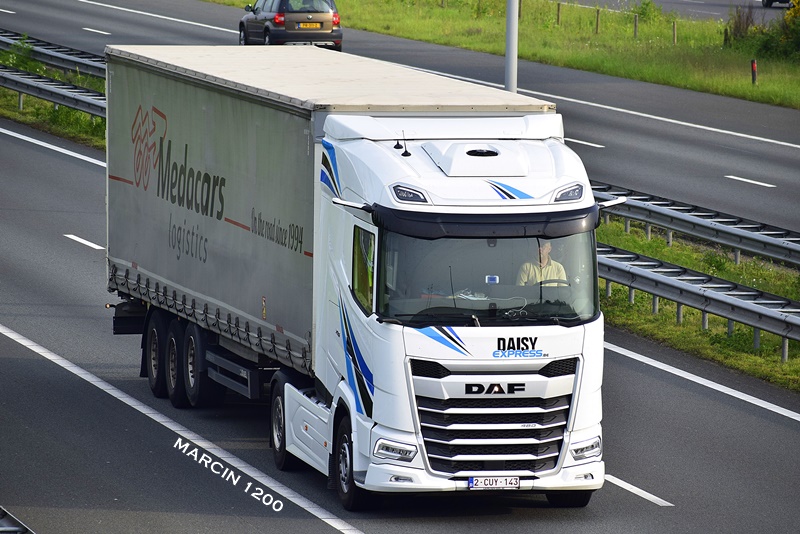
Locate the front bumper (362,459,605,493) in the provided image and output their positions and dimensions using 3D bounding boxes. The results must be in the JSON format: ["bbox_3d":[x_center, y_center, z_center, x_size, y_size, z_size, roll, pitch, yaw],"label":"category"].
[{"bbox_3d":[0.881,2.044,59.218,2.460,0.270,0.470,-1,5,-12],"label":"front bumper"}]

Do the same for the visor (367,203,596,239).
[{"bbox_3d":[0.880,-0.443,59.167,2.270,0.290,0.470,-1,5,-12],"label":"visor"}]

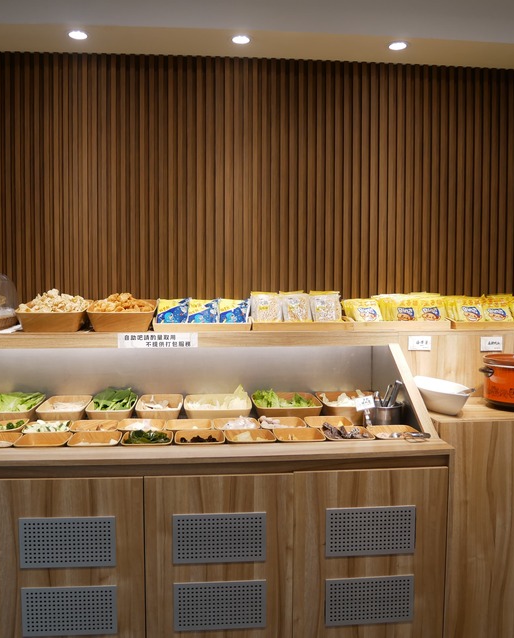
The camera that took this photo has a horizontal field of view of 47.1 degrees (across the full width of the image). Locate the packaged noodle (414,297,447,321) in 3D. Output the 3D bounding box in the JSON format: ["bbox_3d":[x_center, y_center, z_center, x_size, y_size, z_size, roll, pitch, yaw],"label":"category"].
[{"bbox_3d":[0.857,-0.043,2.859,0.135,0.140,0.030,0,-18,-5],"label":"packaged noodle"}]

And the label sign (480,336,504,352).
[{"bbox_3d":[1.108,0.119,2.773,0.111,0.072,0.004,0,2,-5],"label":"label sign"}]

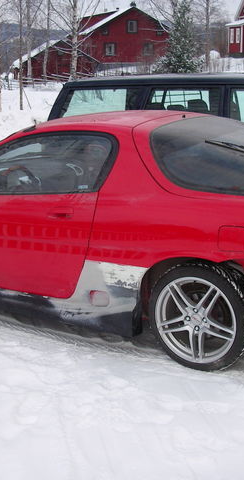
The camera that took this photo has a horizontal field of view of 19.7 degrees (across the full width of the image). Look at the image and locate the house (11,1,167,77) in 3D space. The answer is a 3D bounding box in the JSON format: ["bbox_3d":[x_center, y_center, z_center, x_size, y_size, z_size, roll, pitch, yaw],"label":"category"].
[{"bbox_3d":[-3.012,-22.231,79.363,17.000,8.000,11.000,-1,13,-1],"label":"house"}]

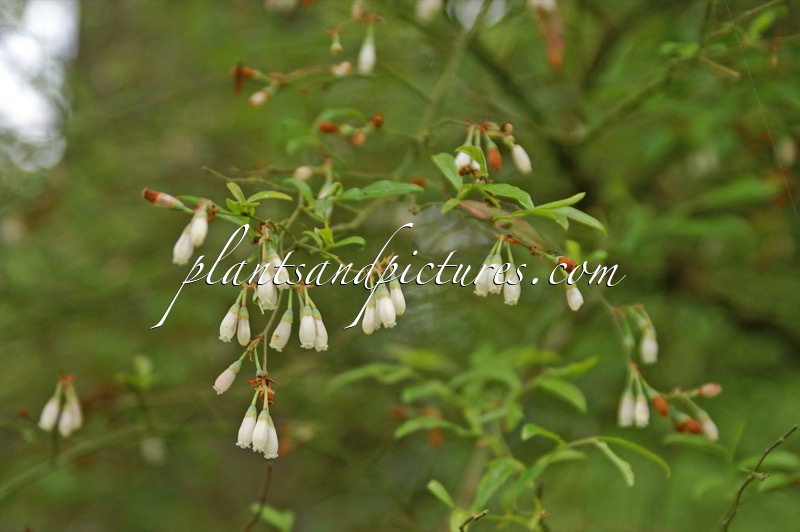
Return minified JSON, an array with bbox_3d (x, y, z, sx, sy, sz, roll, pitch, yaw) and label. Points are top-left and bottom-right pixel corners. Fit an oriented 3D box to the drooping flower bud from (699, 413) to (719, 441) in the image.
[{"bbox_3d":[0.100,0.052,0.650,0.004,0.009,0.004,-27,0,0],"label":"drooping flower bud"}]

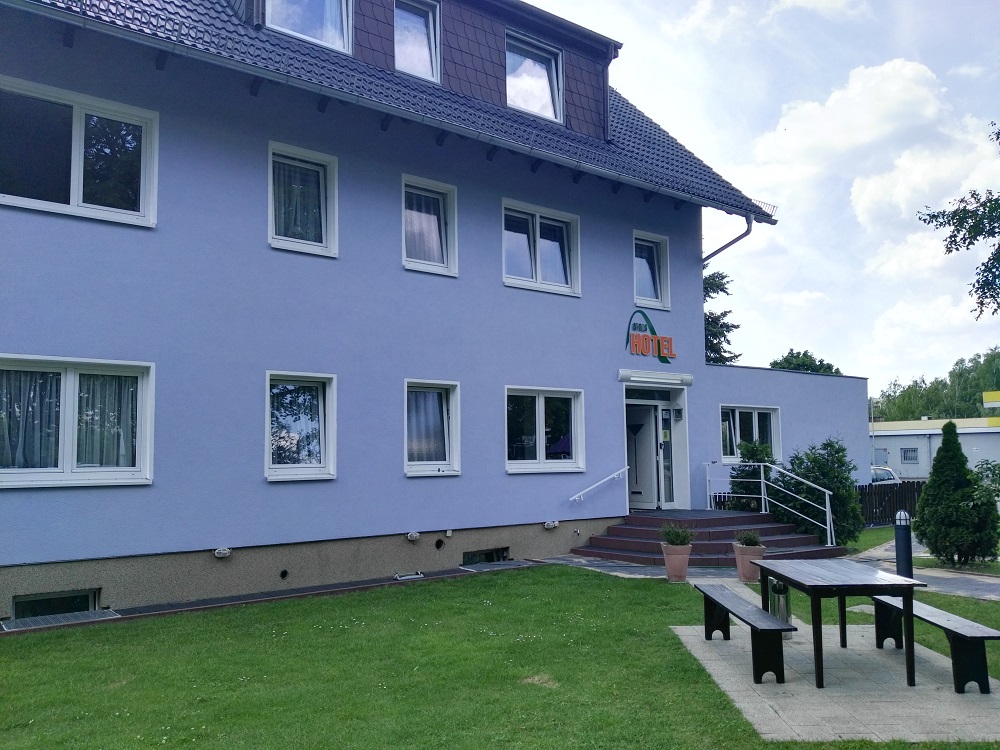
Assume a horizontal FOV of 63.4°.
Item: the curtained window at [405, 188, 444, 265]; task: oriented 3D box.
[{"bbox_3d":[-1.170,-2.259,12.424,0.750,1.070,0.120,4,-7,-38],"label":"curtained window"}]

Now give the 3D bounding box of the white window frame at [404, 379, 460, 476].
[{"bbox_3d":[-1.009,0.786,11.859,0.981,1.400,0.170,4,-7,-38],"label":"white window frame"}]

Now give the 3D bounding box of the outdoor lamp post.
[{"bbox_3d":[4.829,2.097,9.694,0.185,0.970,0.185,-3,-6,26],"label":"outdoor lamp post"}]

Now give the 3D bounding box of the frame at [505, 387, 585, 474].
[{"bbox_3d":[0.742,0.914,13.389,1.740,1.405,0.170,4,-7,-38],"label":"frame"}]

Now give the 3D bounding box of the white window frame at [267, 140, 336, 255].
[{"bbox_3d":[-2.651,-2.322,10.874,1.016,1.424,0.170,4,-7,-38],"label":"white window frame"}]

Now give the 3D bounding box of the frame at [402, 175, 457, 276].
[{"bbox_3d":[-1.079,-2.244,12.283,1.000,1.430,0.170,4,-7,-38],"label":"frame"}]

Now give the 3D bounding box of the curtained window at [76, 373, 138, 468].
[{"bbox_3d":[-4.553,0.538,9.401,0.635,1.095,0.100,4,-7,-38],"label":"curtained window"}]

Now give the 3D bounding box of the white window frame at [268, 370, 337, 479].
[{"bbox_3d":[-2.646,0.674,10.719,1.000,1.405,0.170,4,-7,-38],"label":"white window frame"}]

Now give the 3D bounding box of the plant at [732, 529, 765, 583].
[{"bbox_3d":[3.372,2.440,10.955,0.390,0.690,0.390,-1,-6,0],"label":"plant"}]

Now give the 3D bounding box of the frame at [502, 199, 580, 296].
[{"bbox_3d":[0.685,-2.084,13.537,1.678,1.367,0.140,4,-7,-38],"label":"frame"}]

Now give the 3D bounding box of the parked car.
[{"bbox_3d":[10.700,3.692,26.000,4.200,1.470,1.750,0,-6,-3],"label":"parked car"}]

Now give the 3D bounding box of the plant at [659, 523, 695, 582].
[{"bbox_3d":[2.318,2.317,10.625,0.450,0.770,0.430,-1,-6,6],"label":"plant"}]

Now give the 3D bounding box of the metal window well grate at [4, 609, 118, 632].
[{"bbox_3d":[-4.592,2.563,8.464,1.040,0.040,0.530,4,-7,-38],"label":"metal window well grate"}]

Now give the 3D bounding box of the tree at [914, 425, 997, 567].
[{"bbox_3d":[7.176,1.784,12.758,1.280,2.270,1.280,-1,-6,0],"label":"tree"}]

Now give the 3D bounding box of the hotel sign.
[{"bbox_3d":[2.839,-0.707,14.966,1.372,0.920,0.100,4,-7,-38],"label":"hotel sign"}]

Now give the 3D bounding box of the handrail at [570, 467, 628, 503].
[{"bbox_3d":[1.706,1.842,13.780,1.472,0.573,0.100,4,-7,-38],"label":"handrail"}]

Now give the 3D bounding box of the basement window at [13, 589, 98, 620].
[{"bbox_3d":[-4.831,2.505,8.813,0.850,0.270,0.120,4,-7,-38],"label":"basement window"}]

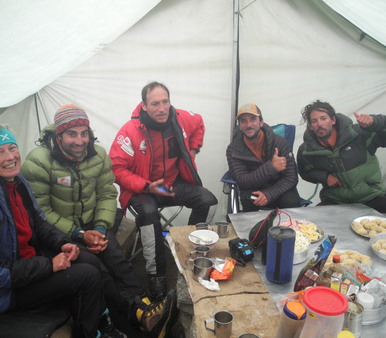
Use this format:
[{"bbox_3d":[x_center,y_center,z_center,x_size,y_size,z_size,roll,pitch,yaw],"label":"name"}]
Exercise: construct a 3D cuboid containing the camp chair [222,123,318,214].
[{"bbox_3d":[0.490,0.125,2.652,0.680,0.880,0.580,2,17,8],"label":"camp chair"}]

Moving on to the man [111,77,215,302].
[{"bbox_3d":[-0.190,0.103,2.228,0.610,1.170,0.660,-6,18,-19],"label":"man"}]

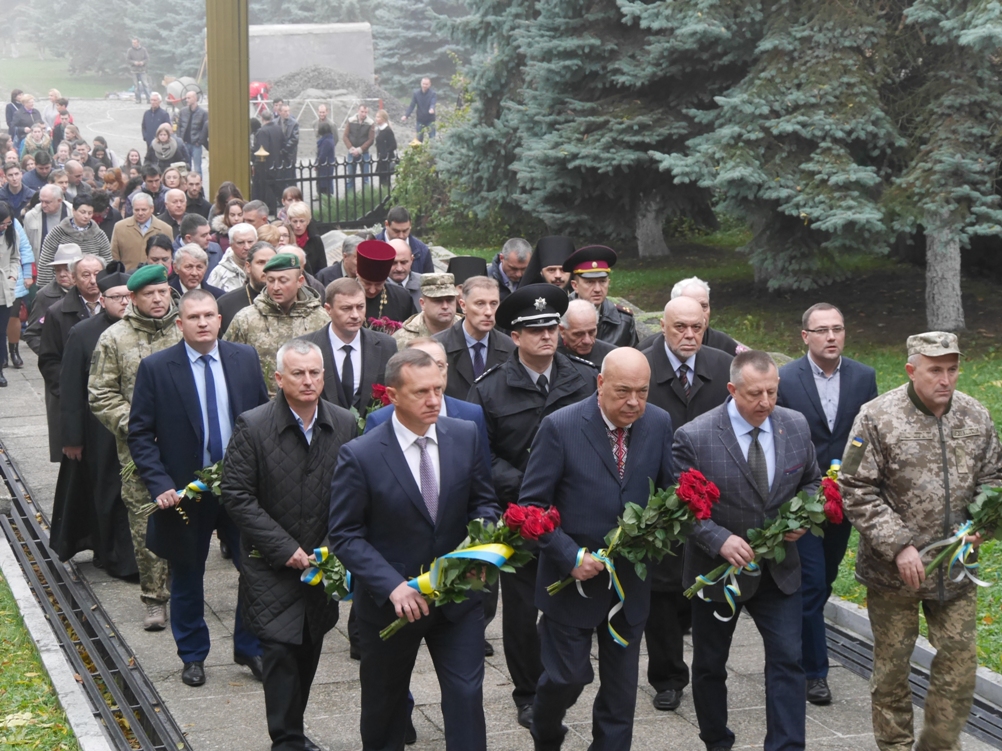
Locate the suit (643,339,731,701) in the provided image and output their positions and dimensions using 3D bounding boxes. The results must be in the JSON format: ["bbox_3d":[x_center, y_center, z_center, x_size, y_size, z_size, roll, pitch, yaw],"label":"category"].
[{"bbox_3d":[0.790,0.549,9.087,0.540,1.775,0.400,-2,8,-13],"label":"suit"}]

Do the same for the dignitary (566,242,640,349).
[{"bbox_3d":[0.519,0.216,11.400,0.550,1.800,0.380,-2,8,-16],"label":"dignitary"}]

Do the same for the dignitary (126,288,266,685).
[{"bbox_3d":[-1.373,0.497,9.820,0.660,1.780,0.480,-2,8,-16],"label":"dignitary"}]

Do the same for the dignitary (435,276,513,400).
[{"bbox_3d":[-0.121,0.441,10.150,0.550,1.800,0.380,-3,8,-18],"label":"dignitary"}]

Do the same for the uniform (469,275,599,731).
[{"bbox_3d":[0.144,0.548,8.805,0.580,1.850,0.420,-3,8,-19],"label":"uniform"}]

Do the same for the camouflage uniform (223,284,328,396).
[{"bbox_3d":[-1.159,0.341,11.235,0.570,1.530,0.380,-2,8,-18],"label":"camouflage uniform"}]

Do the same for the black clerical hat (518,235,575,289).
[{"bbox_3d":[0.278,-0.620,12.024,0.280,0.340,0.300,-2,8,-20],"label":"black clerical hat"}]

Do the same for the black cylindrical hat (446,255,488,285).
[{"bbox_3d":[-0.185,-0.583,12.000,0.215,0.160,0.215,0,8,0],"label":"black cylindrical hat"}]

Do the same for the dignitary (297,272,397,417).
[{"bbox_3d":[-0.719,0.416,10.142,0.540,1.765,0.400,-2,8,-16],"label":"dignitary"}]

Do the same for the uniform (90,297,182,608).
[{"bbox_3d":[-1.715,0.364,10.527,0.580,1.503,0.420,-3,9,-18],"label":"uniform"}]

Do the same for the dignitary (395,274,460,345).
[{"bbox_3d":[-0.355,0.310,11.210,0.540,1.698,0.380,-2,8,-16],"label":"dignitary"}]

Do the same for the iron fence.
[{"bbox_3d":[-2.795,-2.964,34.500,2.500,1.200,0.150,-2,8,-15],"label":"iron fence"}]

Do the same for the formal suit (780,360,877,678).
[{"bbox_3d":[1.459,0.629,9.600,0.500,1.460,0.380,-2,8,-14],"label":"formal suit"}]

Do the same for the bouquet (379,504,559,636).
[{"bbox_3d":[-0.097,0.624,6.820,0.680,0.220,0.220,-34,15,2],"label":"bouquet"}]

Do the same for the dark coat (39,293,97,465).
[{"bbox_3d":[-2.335,-0.006,12.124,0.580,1.000,0.380,-2,8,-19],"label":"dark coat"}]

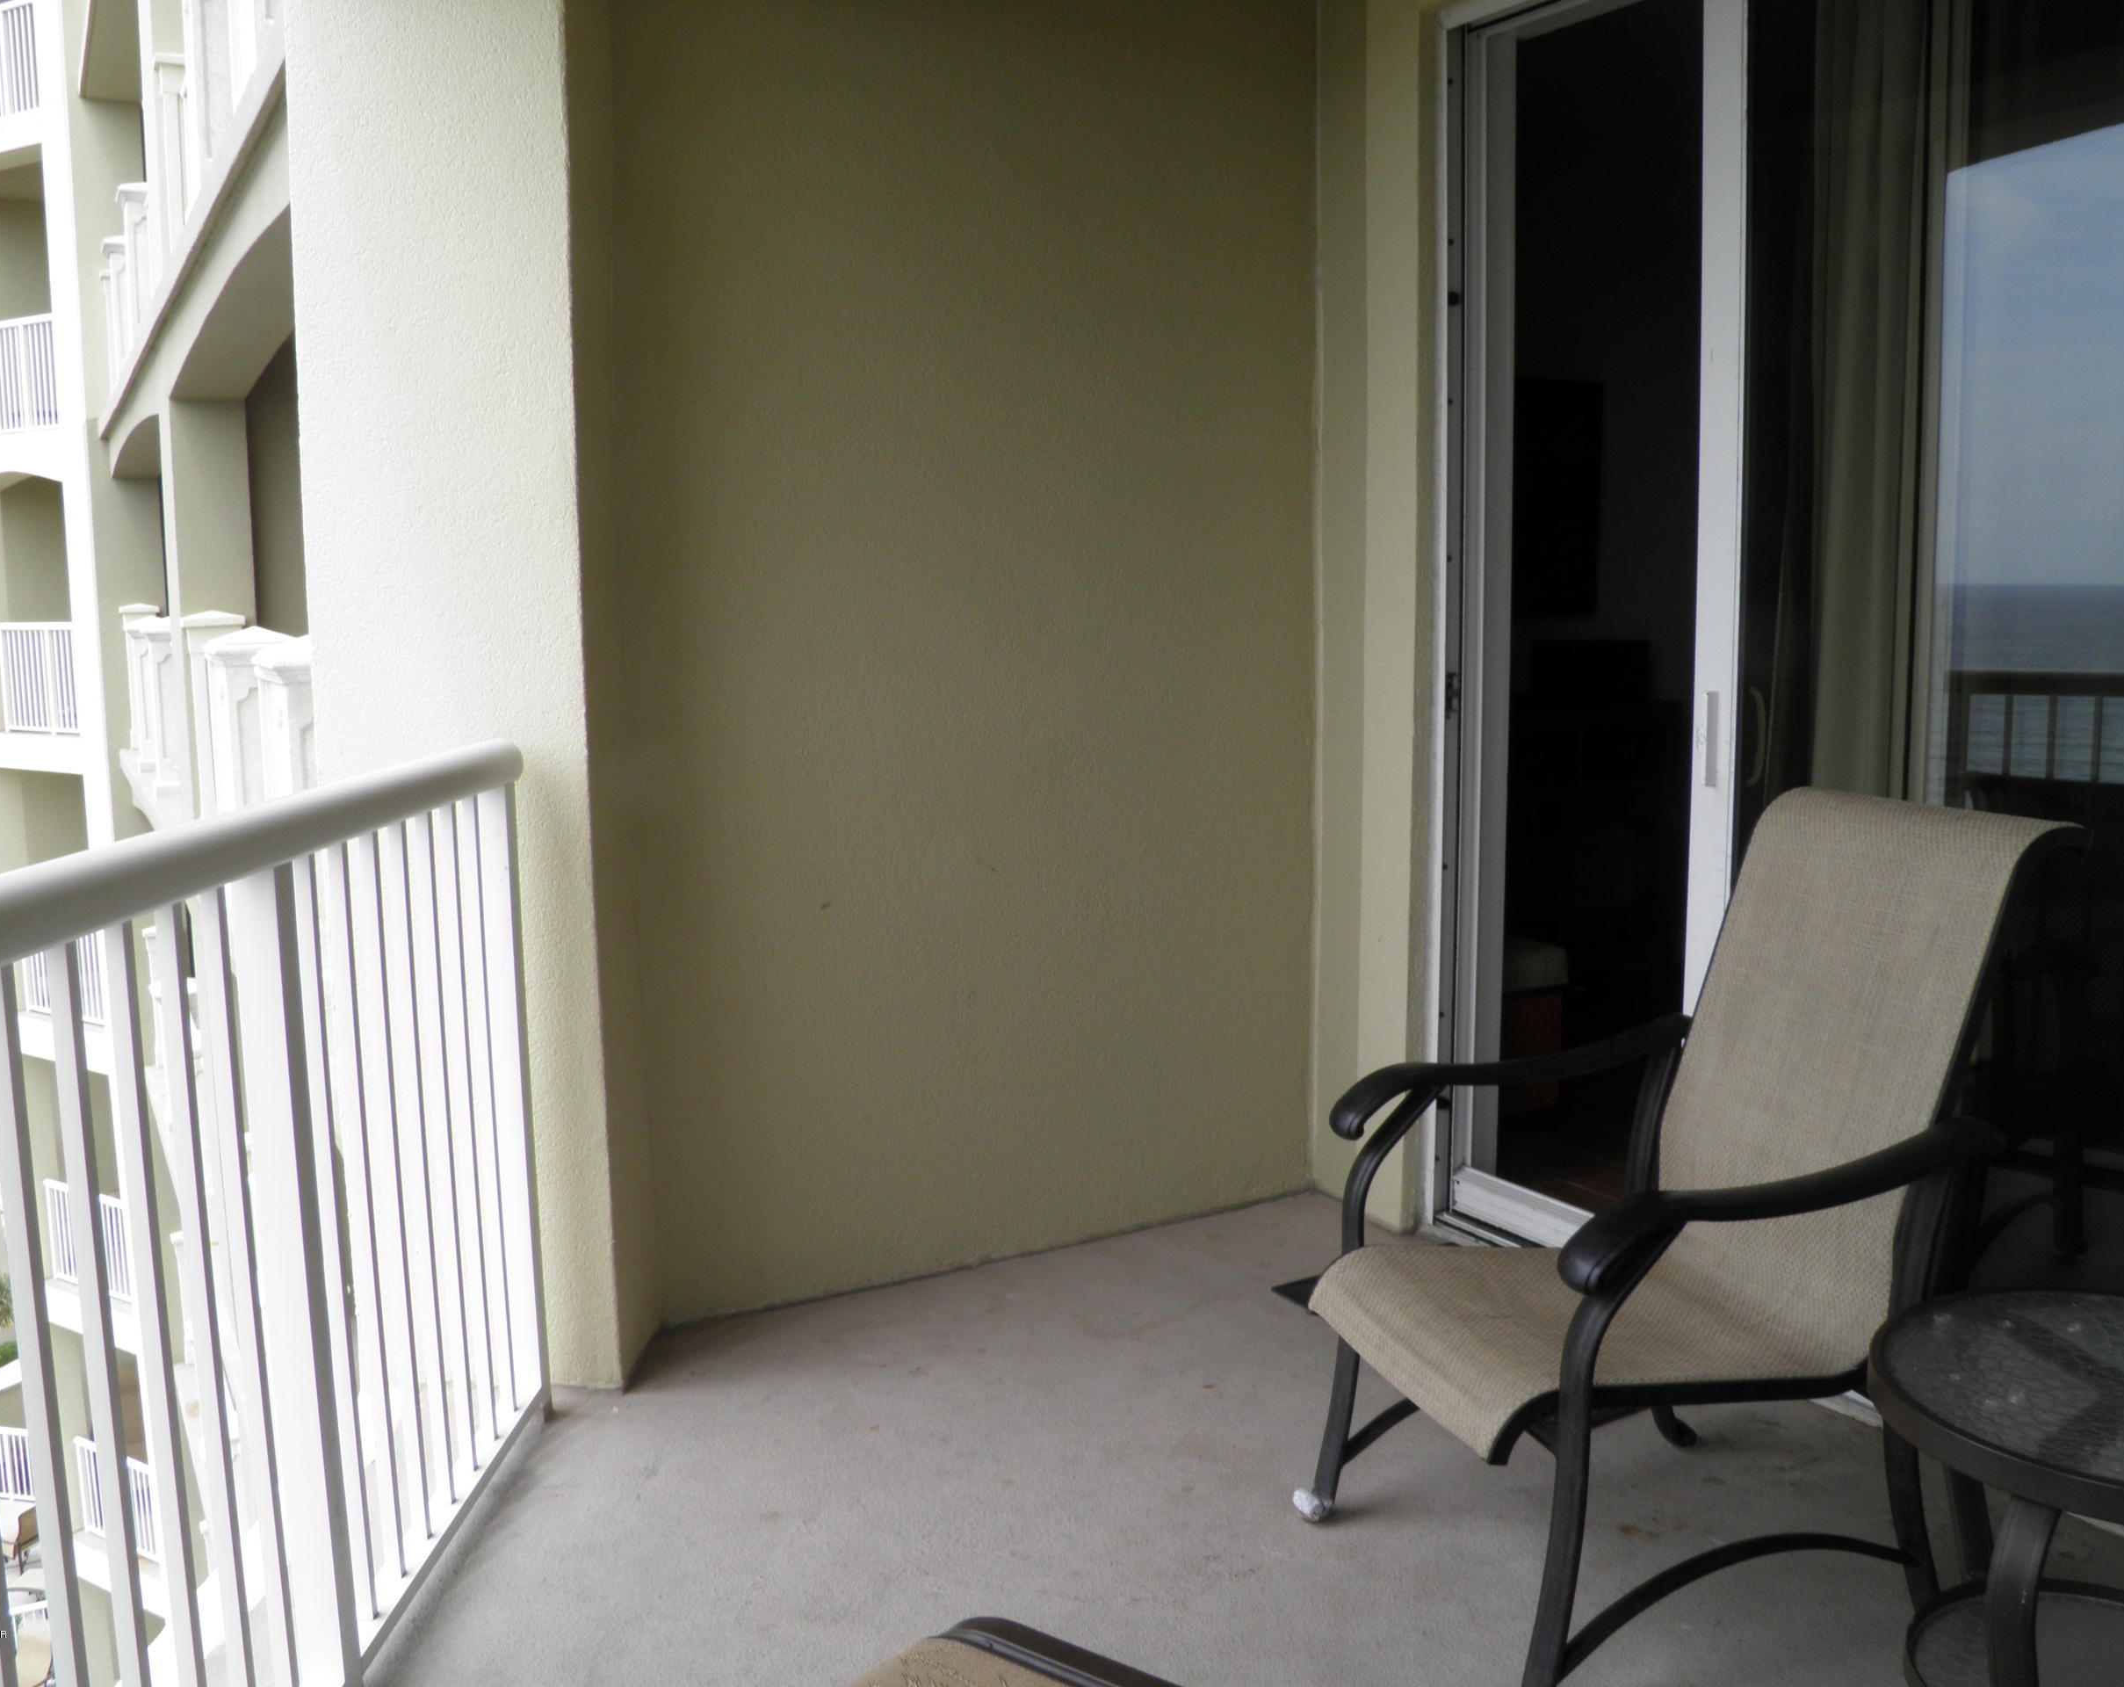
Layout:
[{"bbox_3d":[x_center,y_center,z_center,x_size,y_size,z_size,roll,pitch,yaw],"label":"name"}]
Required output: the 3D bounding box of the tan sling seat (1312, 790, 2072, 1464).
[{"bbox_3d":[0.799,0.311,2.372,0.834,0.701,0.488,-3,8,-18],"label":"tan sling seat"}]

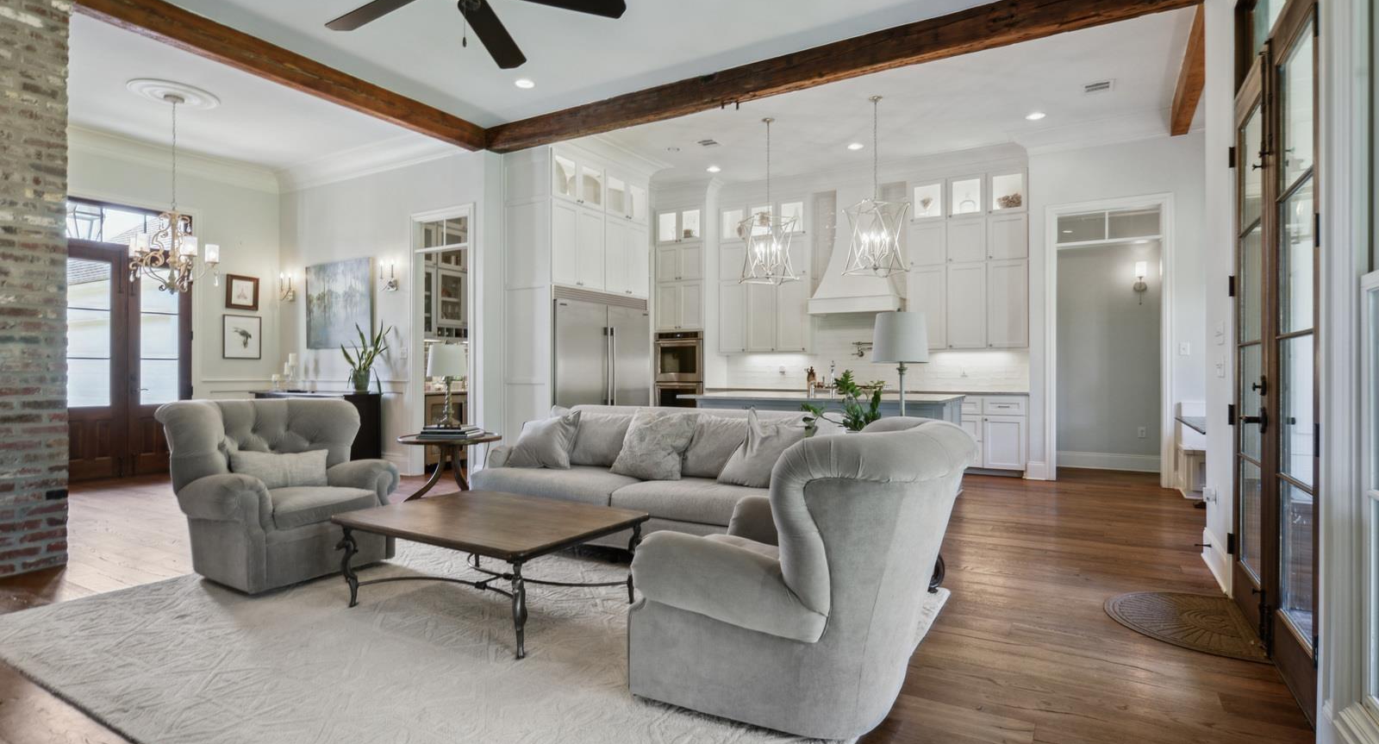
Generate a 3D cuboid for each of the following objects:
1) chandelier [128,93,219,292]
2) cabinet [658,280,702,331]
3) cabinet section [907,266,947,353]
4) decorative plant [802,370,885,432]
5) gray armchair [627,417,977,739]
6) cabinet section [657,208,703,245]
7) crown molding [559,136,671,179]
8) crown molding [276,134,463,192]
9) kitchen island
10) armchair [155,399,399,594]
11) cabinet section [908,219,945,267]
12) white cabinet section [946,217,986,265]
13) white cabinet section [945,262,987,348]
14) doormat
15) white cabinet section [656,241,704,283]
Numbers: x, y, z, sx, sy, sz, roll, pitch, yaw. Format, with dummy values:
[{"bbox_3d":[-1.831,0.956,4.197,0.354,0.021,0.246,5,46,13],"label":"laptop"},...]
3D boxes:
[{"bbox_3d":[-4.684,-1.619,6.264,0.678,1.780,0.678,0,0,30],"label":"chandelier"},{"bbox_3d":[0.020,-0.893,9.699,0.745,0.645,0.600,0,0,30],"label":"cabinet"},{"bbox_3d":[2.954,-0.771,8.512,0.448,1.009,0.330,0,0,30],"label":"cabinet section"},{"bbox_3d":[0.836,0.230,3.700,0.430,0.480,0.380,0,0,30],"label":"decorative plant"},{"bbox_3d":[0.454,0.650,2.554,1.051,0.960,1.051,0,0,28],"label":"gray armchair"},{"bbox_3d":[-0.026,-2.046,9.863,0.765,0.457,0.480,0,0,30],"label":"cabinet section"},{"bbox_3d":[-0.796,-2.495,7.860,0.200,0.190,1.950,0,0,30],"label":"crown molding"},{"bbox_3d":[-3.832,-2.413,7.939,3.390,0.237,0.153,0,0,30],"label":"crown molding"},{"bbox_3d":[1.277,0.688,6.739,2.490,0.915,1.280,0,0,30],"label":"kitchen island"},{"bbox_3d":[-2.445,0.650,4.117,1.028,0.960,1.073,0,0,31],"label":"armchair"},{"bbox_3d":[2.956,-1.552,8.510,0.441,0.527,0.330,0,0,30],"label":"cabinet section"},{"bbox_3d":[3.349,-1.548,8.283,0.453,0.505,0.330,0,0,30],"label":"white cabinet section"},{"bbox_3d":[3.348,-0.782,8.283,0.458,1.000,0.330,0,0,30],"label":"white cabinet section"},{"bbox_3d":[2.286,1.138,3.262,0.570,0.014,0.960,0,0,30],"label":"doormat"},{"bbox_3d":[-0.026,-1.538,9.863,0.783,0.508,0.480,0,0,30],"label":"white cabinet section"}]

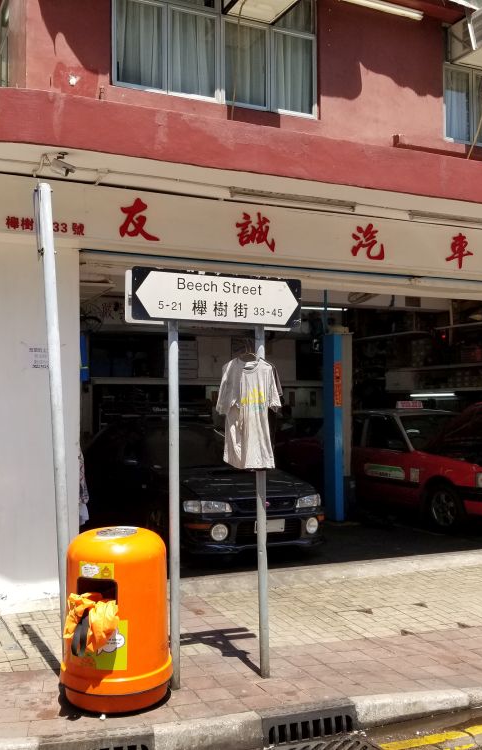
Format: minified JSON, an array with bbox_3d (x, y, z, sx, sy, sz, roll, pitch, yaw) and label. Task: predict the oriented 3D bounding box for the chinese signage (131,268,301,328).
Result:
[{"bbox_3d":[-0.131,-0.466,4.632,1.114,0.309,0.050,1,-3,-24],"label":"chinese signage"}]

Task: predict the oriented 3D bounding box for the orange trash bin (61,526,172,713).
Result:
[{"bbox_3d":[-0.724,1.376,4.391,0.645,0.940,0.645,0,-3,0],"label":"orange trash bin"}]

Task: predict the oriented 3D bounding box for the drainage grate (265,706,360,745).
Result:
[{"bbox_3d":[0.363,1.902,4.104,0.543,0.155,0.080,1,-3,-18],"label":"drainage grate"}]

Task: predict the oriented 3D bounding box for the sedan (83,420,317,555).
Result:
[{"bbox_3d":[-0.649,1.256,8.879,1.690,1.405,4.340,1,-3,-25],"label":"sedan"}]

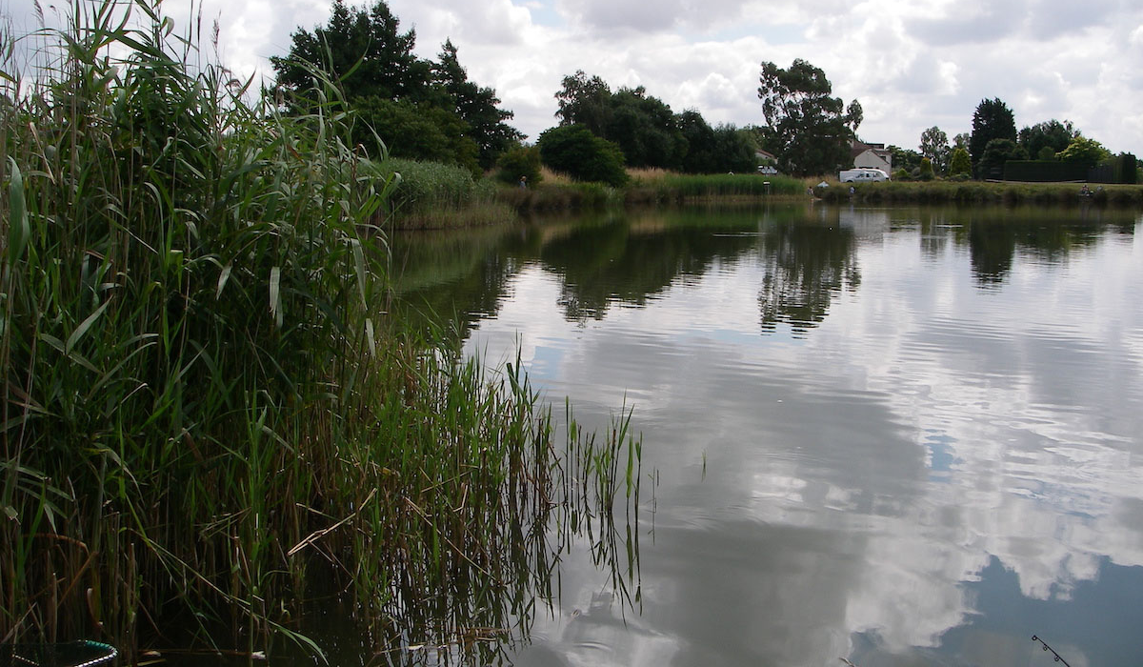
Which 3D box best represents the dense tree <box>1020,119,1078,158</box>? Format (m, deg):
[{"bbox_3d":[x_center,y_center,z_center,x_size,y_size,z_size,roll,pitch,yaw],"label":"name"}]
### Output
[{"bbox_3d":[58.774,-22.932,154.584,7.766,6.967,6.989,0,7,0],"label":"dense tree"}]

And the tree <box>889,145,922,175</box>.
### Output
[{"bbox_3d":[44.028,-22.635,164.756,4.760,4.089,4.760,0,7,0],"label":"tree"}]

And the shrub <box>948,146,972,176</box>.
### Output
[{"bbox_3d":[44.035,-19.374,141.802,2.587,3.307,2.587,0,7,0],"label":"shrub"}]

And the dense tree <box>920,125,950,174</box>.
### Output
[{"bbox_3d":[46.337,-23.136,159.620,4.130,6.358,4.130,0,7,0],"label":"dense tree"}]

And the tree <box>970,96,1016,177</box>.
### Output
[{"bbox_3d":[48.598,-22.405,144.443,5.504,9.324,5.228,0,7,0],"label":"tree"}]

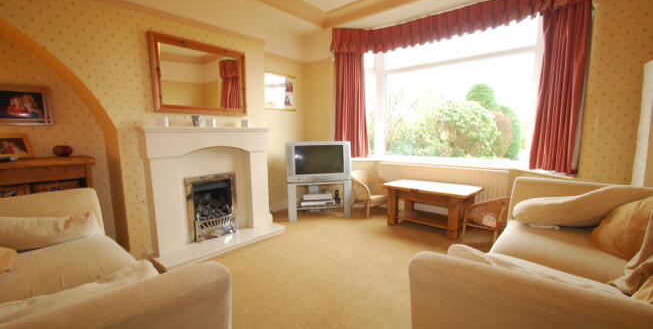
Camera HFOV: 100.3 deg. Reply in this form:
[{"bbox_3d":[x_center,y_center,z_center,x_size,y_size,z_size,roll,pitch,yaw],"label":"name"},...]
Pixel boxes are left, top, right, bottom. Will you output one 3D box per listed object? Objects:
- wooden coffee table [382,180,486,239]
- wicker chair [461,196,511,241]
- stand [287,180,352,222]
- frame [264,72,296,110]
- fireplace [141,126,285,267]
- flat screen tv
[{"bbox_3d":[1.114,0.463,2.981,0.872,0.469,0.474,5,10,40],"label":"wooden coffee table"},{"bbox_3d":[1.615,0.476,2.686,0.403,0.501,0.392,3,8,29],"label":"wicker chair"},{"bbox_3d":[-0.108,0.412,3.493,0.763,0.480,0.436,-2,7,-11],"label":"stand"},{"bbox_3d":[-0.604,-0.948,3.594,0.024,0.447,0.556,5,10,40],"label":"frame"},{"bbox_3d":[-1.008,0.216,2.622,0.403,1.118,1.199,5,10,40],"label":"fireplace"},{"bbox_3d":[-0.120,-0.056,3.455,0.768,0.465,0.480,-2,7,-11],"label":"flat screen tv"}]

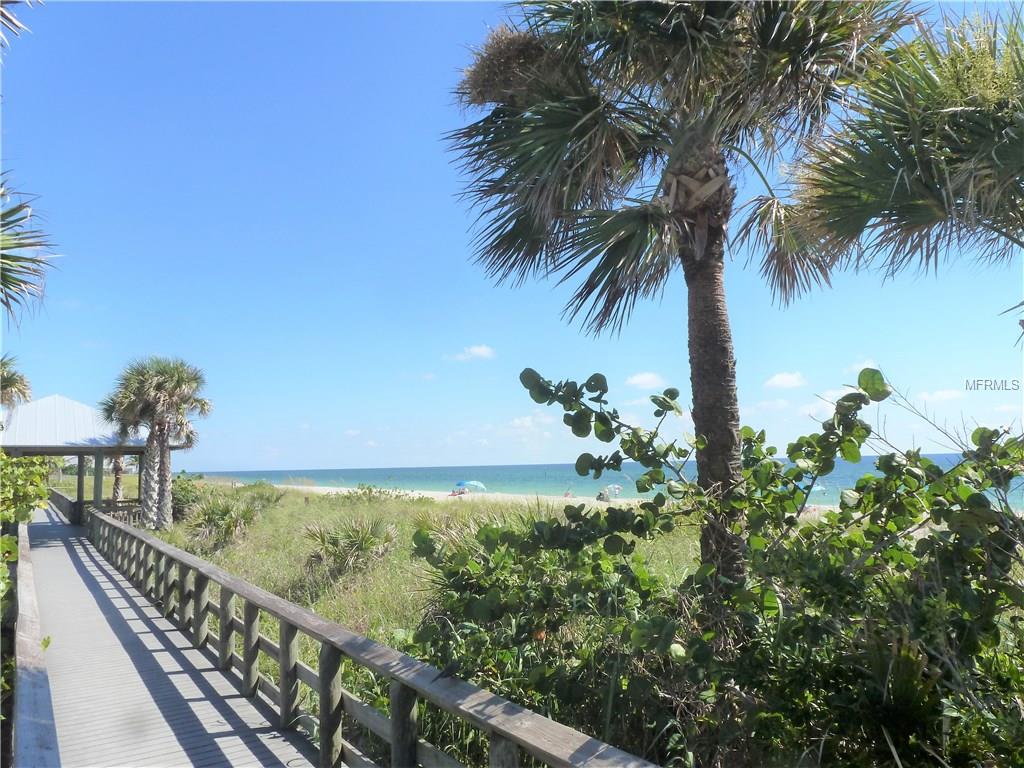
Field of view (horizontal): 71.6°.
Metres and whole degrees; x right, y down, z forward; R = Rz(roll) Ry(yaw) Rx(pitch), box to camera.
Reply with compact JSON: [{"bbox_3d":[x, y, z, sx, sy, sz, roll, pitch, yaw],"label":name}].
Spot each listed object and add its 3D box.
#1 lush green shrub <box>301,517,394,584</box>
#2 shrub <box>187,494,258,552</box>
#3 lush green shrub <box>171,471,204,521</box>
[{"bbox_3d":[-3.410,3.473,14.900,1.950,1.400,1.800,0,-7,-13],"label":"lush green shrub"},{"bbox_3d":[-8.481,4.087,20.800,2.000,1.700,1.900,1,-7,-22],"label":"shrub"},{"bbox_3d":[-13.275,4.554,29.000,1.600,2.050,1.600,2,-7,-24],"label":"lush green shrub"}]

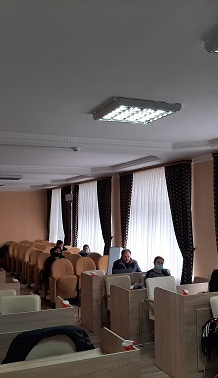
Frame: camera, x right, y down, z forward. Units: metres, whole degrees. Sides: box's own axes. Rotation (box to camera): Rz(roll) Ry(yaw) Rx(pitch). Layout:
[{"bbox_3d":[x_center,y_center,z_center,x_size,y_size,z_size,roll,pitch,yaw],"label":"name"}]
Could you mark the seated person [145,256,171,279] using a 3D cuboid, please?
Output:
[{"bbox_3d":[0.853,1.702,6.168,0.520,1.180,0.720,0,-4,-24],"label":"seated person"}]

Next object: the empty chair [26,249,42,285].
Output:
[{"bbox_3d":[-1.791,2.057,9.764,0.550,0.910,0.550,1,-4,-24],"label":"empty chair"}]

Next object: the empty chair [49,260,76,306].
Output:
[{"bbox_3d":[-0.925,1.924,7.674,0.530,0.970,0.470,2,-4,-24],"label":"empty chair"}]

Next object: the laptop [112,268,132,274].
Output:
[{"bbox_3d":[0.238,1.501,6.679,0.370,0.220,0.290,2,-4,-24],"label":"laptop"}]

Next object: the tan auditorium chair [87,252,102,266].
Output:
[{"bbox_3d":[-0.319,2.008,9.042,0.560,0.940,0.550,0,-4,-24],"label":"tan auditorium chair"}]

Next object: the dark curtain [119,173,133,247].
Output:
[{"bbox_3d":[0.437,0.991,8.655,0.170,2.750,0.620,0,-4,-24],"label":"dark curtain"}]

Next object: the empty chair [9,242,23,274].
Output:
[{"bbox_3d":[-2.888,2.236,12.231,0.560,0.940,0.550,0,-4,-24],"label":"empty chair"}]

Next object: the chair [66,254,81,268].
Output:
[{"bbox_3d":[-0.821,2.004,8.815,0.560,0.940,0.550,0,-4,-24],"label":"chair"}]

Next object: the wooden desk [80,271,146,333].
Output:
[{"bbox_3d":[0.206,1.837,6.393,1.240,0.875,0.520,1,-4,-24],"label":"wooden desk"}]

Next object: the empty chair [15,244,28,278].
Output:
[{"bbox_3d":[-2.536,2.185,11.453,0.560,0.940,0.550,0,-4,-24],"label":"empty chair"}]

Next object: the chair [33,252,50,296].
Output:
[{"bbox_3d":[-1.465,2.031,9.086,0.560,0.940,0.550,0,-4,-24],"label":"chair"}]

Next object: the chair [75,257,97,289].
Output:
[{"bbox_3d":[-0.404,1.933,8.067,0.550,0.910,0.550,1,-4,-24],"label":"chair"}]

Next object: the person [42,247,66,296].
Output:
[{"bbox_3d":[-1.122,1.858,8.277,0.520,1.180,0.750,0,-4,-24],"label":"person"}]

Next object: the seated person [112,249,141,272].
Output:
[{"bbox_3d":[0.343,1.697,6.925,0.580,1.220,0.750,1,-4,-24],"label":"seated person"}]

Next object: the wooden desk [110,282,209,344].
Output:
[{"bbox_3d":[0.832,1.822,5.506,1.560,0.880,0.500,2,-4,-24],"label":"wooden desk"}]

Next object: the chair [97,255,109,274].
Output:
[{"bbox_3d":[0.048,1.960,8.166,0.530,0.970,0.470,2,-4,-24],"label":"chair"}]

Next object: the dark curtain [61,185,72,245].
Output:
[{"bbox_3d":[-1.414,1.278,12.746,0.170,2.720,0.820,0,-4,-24],"label":"dark curtain"}]

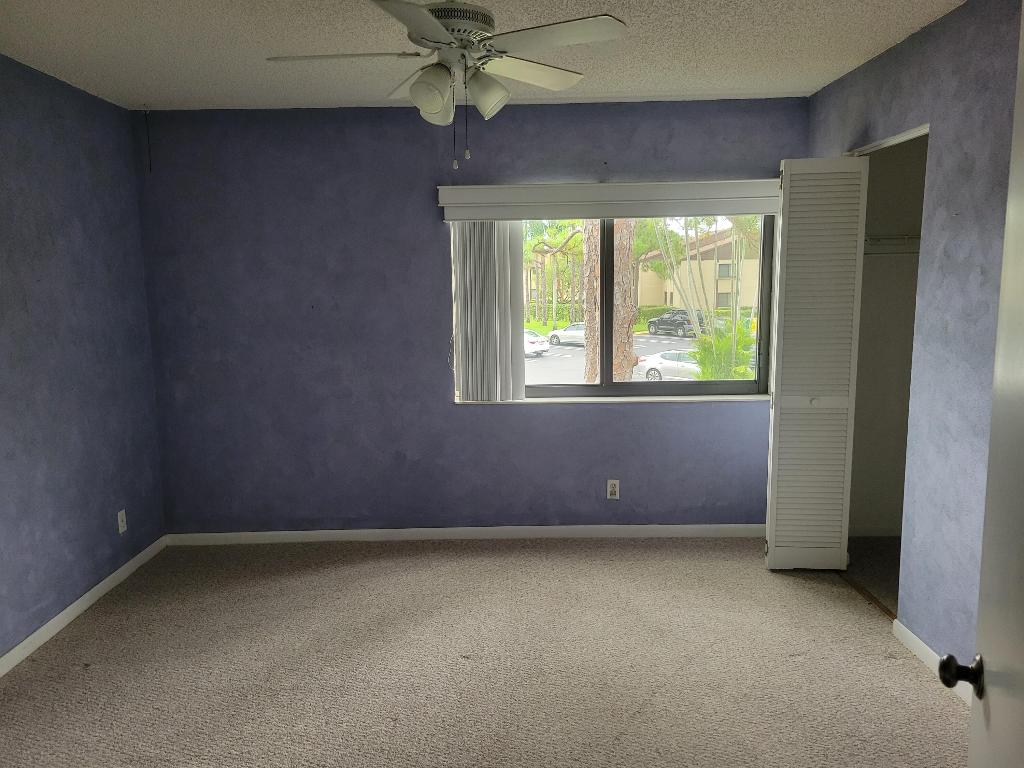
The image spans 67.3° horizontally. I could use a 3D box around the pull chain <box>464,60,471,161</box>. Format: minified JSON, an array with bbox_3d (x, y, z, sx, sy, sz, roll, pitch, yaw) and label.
[{"bbox_3d":[-0.131,-0.803,2.259,0.013,0.285,0.013,-1,8,0],"label":"pull chain"}]

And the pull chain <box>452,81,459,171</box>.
[{"bbox_3d":[-0.167,-0.760,2.265,0.013,0.255,0.013,-1,8,0],"label":"pull chain"}]

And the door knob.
[{"bbox_3d":[0.683,0.442,1.168,0.056,0.066,0.066,3,9,25],"label":"door knob"}]

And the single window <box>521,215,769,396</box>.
[{"bbox_3d":[0.731,-0.447,4.327,1.463,1.050,0.100,-1,8,0],"label":"single window"}]

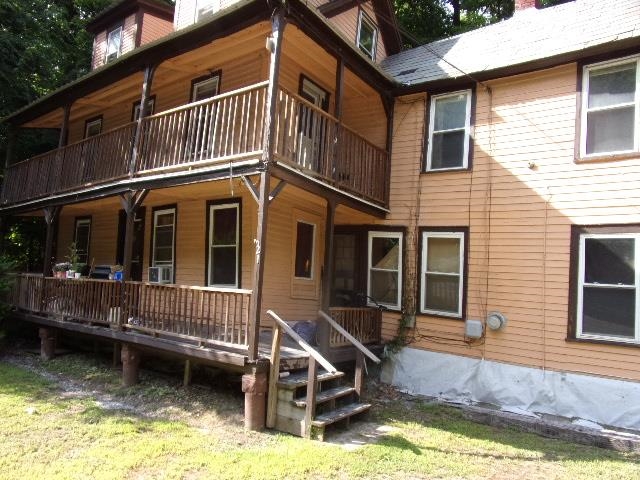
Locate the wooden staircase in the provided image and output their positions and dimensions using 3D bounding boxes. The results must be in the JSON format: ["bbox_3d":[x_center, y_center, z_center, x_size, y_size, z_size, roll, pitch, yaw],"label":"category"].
[{"bbox_3d":[0.085,1.565,5.430,1.029,1.330,1.198,-1,-6,36],"label":"wooden staircase"}]

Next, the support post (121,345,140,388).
[{"bbox_3d":[-2.847,1.879,6.669,0.301,0.647,0.301,-1,-6,36],"label":"support post"}]

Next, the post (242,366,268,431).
[{"bbox_3d":[-0.720,1.821,5.134,0.301,0.720,0.301,3,-5,0],"label":"post"}]

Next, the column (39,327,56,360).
[{"bbox_3d":[-5.082,1.927,8.283,0.301,0.625,0.301,-1,-6,36],"label":"column"}]

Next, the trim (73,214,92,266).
[{"bbox_3d":[-5.462,0.121,10.147,0.750,1.419,0.074,-1,-6,36],"label":"trim"}]

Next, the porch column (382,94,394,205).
[{"bbox_3d":[1.180,-1.553,7.814,0.088,2.014,0.088,-1,-6,36],"label":"porch column"}]

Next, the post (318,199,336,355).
[{"bbox_3d":[0.143,0.493,6.351,0.088,2.154,0.088,-1,-6,36],"label":"post"}]

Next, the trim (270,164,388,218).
[{"bbox_3d":[0.255,-0.625,6.522,0.096,0.184,3.013,-1,-9,36],"label":"trim"}]

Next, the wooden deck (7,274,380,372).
[{"bbox_3d":[-2.833,1.252,8.485,7.570,0.933,2.903,-1,-6,36],"label":"wooden deck"}]

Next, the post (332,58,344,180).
[{"bbox_3d":[0.224,-1.729,6.495,0.088,1.860,0.088,-1,-6,36],"label":"post"}]

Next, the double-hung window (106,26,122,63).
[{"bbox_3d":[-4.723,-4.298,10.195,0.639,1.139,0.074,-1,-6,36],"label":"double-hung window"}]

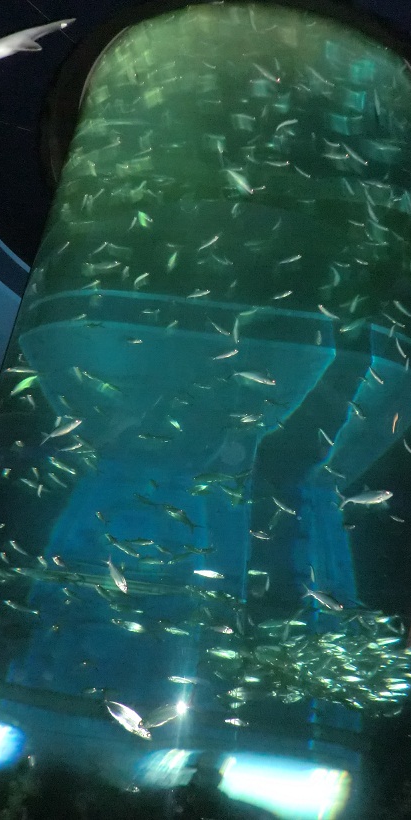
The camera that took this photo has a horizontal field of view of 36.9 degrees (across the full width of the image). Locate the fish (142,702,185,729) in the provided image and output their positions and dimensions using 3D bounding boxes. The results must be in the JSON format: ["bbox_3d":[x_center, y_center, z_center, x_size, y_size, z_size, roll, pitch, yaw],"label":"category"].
[{"bbox_3d":[-0.151,1.109,2.236,0.188,0.057,0.025,-15,-15,-22],"label":"fish"}]

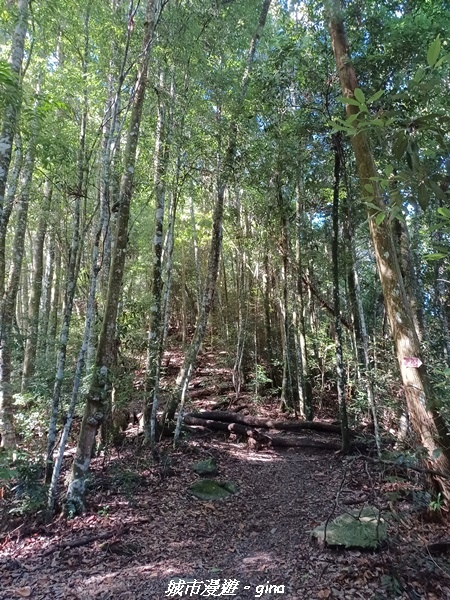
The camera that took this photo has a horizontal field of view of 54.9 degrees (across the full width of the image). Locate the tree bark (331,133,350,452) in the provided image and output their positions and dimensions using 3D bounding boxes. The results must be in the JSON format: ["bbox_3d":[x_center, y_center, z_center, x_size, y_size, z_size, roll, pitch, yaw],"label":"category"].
[{"bbox_3d":[1.728,-0.237,6.538,0.190,4.858,0.170,1,-8,0],"label":"tree bark"}]

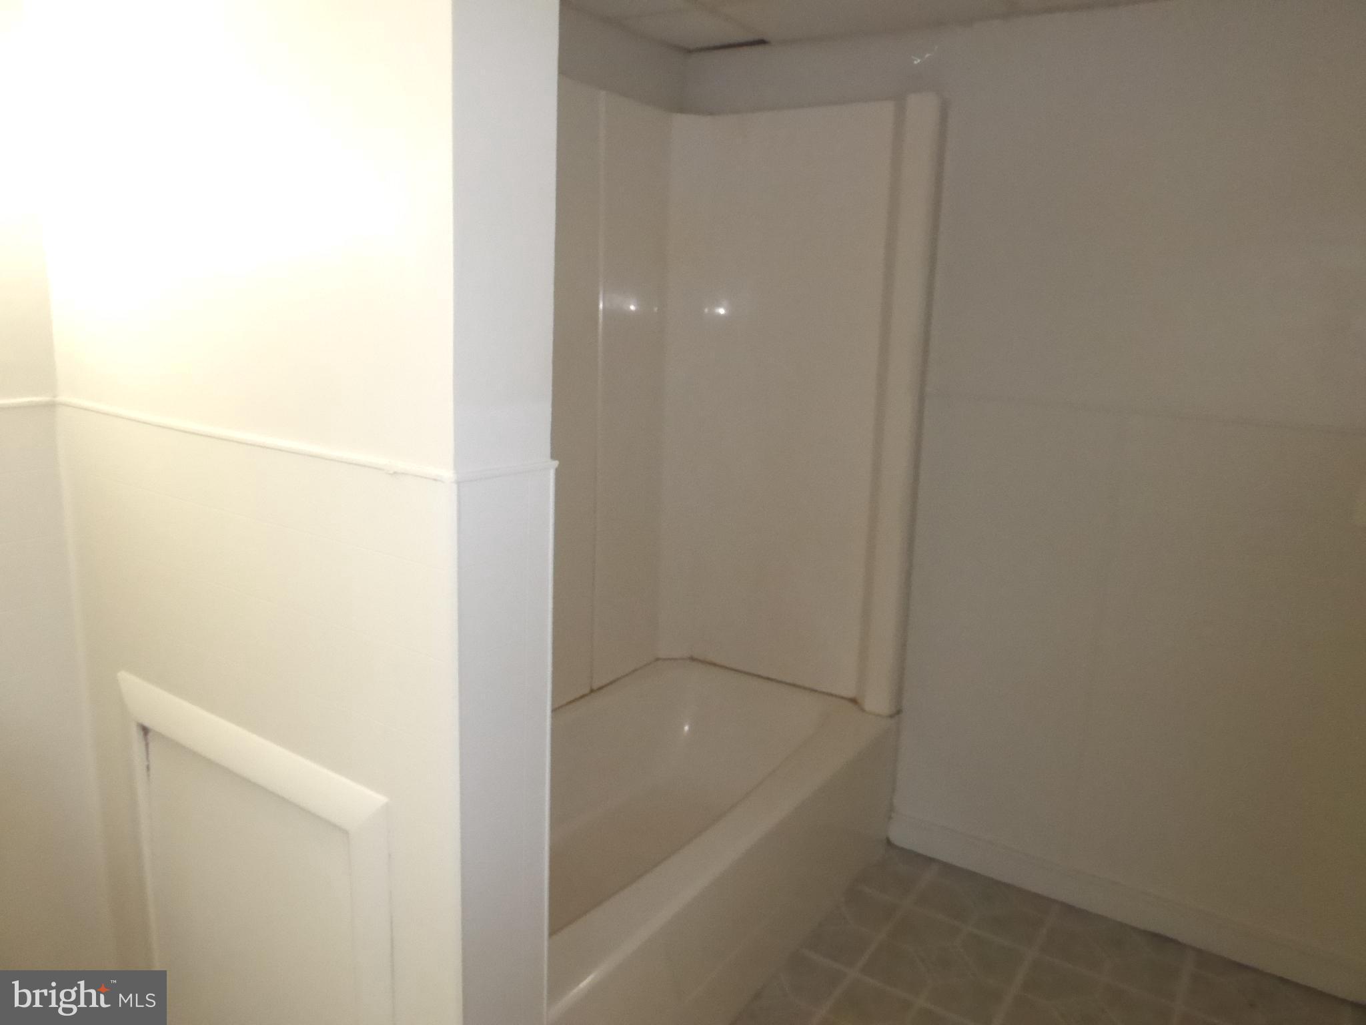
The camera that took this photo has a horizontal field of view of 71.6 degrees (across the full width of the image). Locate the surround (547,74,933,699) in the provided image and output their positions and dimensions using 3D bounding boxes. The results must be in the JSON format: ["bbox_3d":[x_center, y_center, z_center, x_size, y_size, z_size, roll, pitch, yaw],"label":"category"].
[{"bbox_3d":[-0.126,-0.159,1.954,0.759,1.535,1.490,10,15,33],"label":"surround"}]

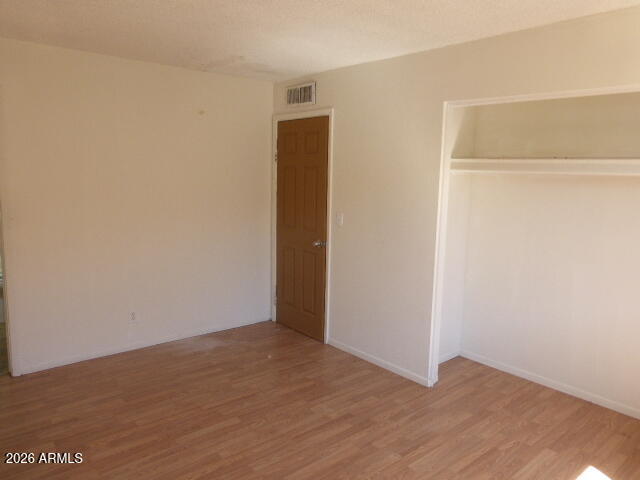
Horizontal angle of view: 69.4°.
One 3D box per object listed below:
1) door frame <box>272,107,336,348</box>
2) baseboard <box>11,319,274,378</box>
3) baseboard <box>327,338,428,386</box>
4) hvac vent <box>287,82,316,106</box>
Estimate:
[{"bbox_3d":[-0.168,-0.152,4.476,0.100,2.120,0.900,-6,12,-41],"label":"door frame"},{"bbox_3d":[-1.399,0.904,4.181,2.270,0.068,0.015,-6,12,-41],"label":"baseboard"},{"bbox_3d":[0.448,0.997,3.863,0.015,0.068,1.090,-6,12,-41],"label":"baseboard"},{"bbox_3d":[-0.180,-1.341,4.284,0.022,0.185,0.445,-6,12,-41],"label":"hvac vent"}]

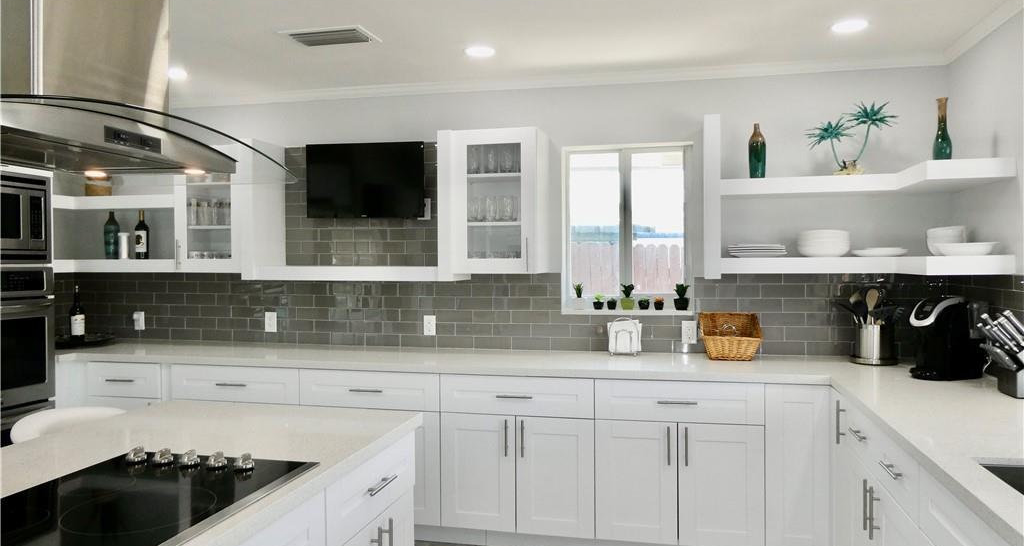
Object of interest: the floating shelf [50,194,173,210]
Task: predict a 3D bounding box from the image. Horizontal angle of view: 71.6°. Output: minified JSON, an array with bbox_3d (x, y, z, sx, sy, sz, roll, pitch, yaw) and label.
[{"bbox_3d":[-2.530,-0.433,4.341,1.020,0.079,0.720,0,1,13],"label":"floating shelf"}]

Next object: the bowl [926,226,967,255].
[{"bbox_3d":[2.011,-0.147,3.285,0.160,0.140,0.160,0,2,13],"label":"bowl"}]

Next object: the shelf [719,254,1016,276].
[{"bbox_3d":[1.549,-0.035,3.321,1.118,0.077,0.733,0,1,13],"label":"shelf"}]

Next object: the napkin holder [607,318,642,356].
[{"bbox_3d":[0.604,0.341,3.794,0.183,0.201,0.080,0,2,13],"label":"napkin holder"}]

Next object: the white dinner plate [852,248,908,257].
[{"bbox_3d":[1.784,-0.098,3.446,0.245,0.040,0.245,0,1,13],"label":"white dinner plate"}]

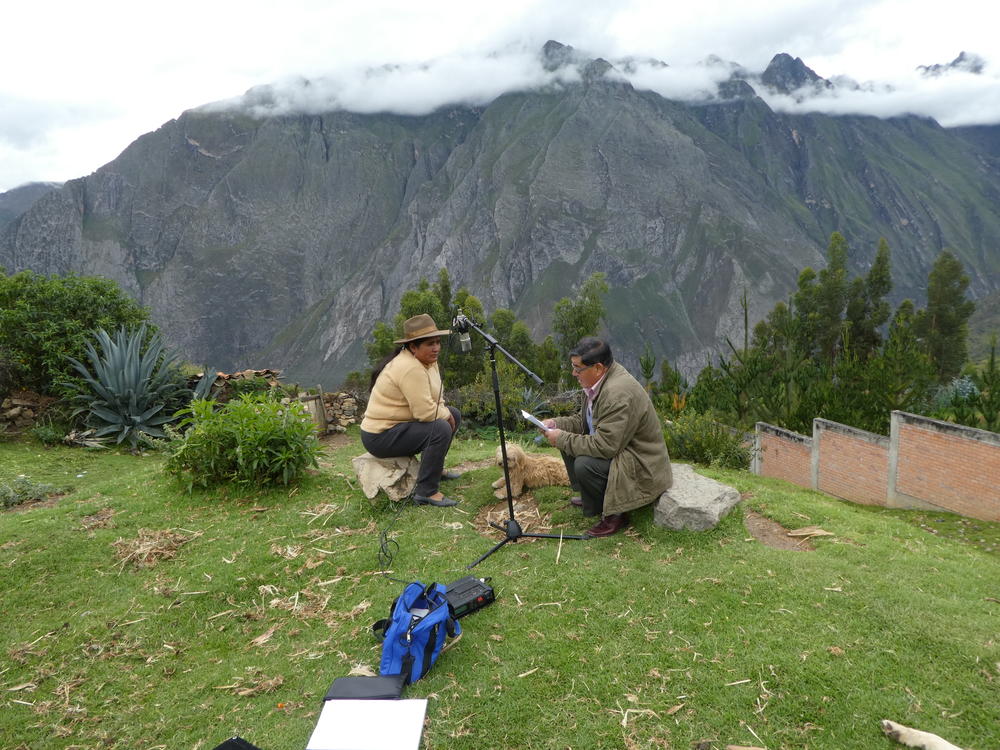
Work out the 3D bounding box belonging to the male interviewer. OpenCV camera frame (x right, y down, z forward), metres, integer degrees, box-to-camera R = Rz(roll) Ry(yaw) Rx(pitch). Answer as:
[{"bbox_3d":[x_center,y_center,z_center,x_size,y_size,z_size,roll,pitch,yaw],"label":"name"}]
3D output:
[{"bbox_3d":[0.541,0.287,3.523,0.632,0.969,0.530,-6,10,-17],"label":"male interviewer"}]

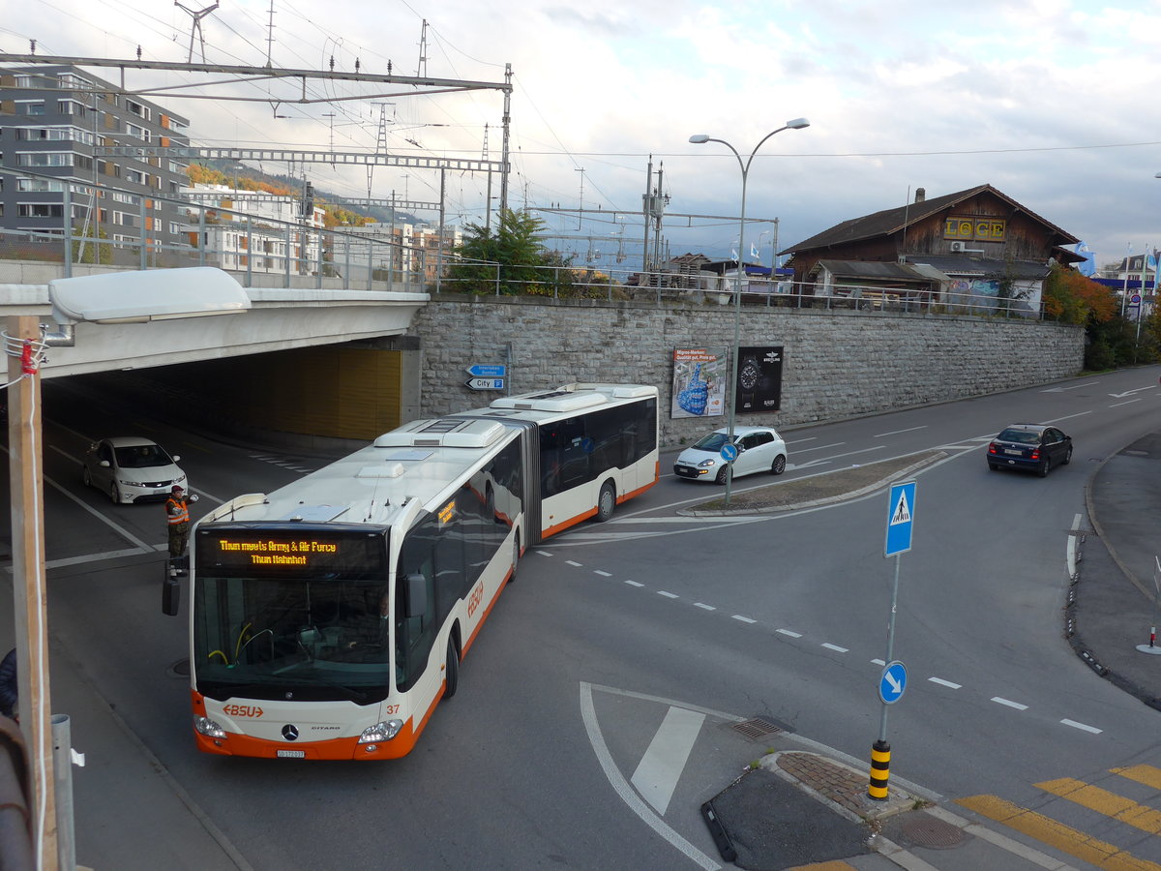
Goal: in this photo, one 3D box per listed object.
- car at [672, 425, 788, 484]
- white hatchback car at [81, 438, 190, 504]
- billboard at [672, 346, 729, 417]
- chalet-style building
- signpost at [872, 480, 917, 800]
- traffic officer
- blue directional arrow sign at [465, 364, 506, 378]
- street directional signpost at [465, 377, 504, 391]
[{"bbox_3d":[4.607,0.527,29.923,4.060,1.490,1.690,-6,11,-41],"label":"car"},{"bbox_3d":[-12.441,0.872,27.113,1.770,1.460,4.250,-5,11,-41],"label":"white hatchback car"},{"bbox_3d":[4.404,-1.957,35.608,2.720,2.600,0.100,-3,9,-37],"label":"billboard"},{"bbox_3d":[21.484,-11.338,64.377,10.700,7.600,24.000,2,7,-3],"label":"chalet-style building"},{"bbox_3d":[3.323,2.219,10.375,0.530,3.490,0.220,-4,10,-40],"label":"signpost"},{"bbox_3d":[-7.667,1.842,18.641,0.450,1.800,0.620,8,9,37],"label":"traffic officer"},{"bbox_3d":[-2.860,-1.951,29.400,1.240,0.360,0.100,0,8,-18],"label":"blue directional arrow sign"},{"bbox_3d":[-2.904,-1.541,29.400,1.240,0.380,0.100,0,8,-18],"label":"street directional signpost"}]

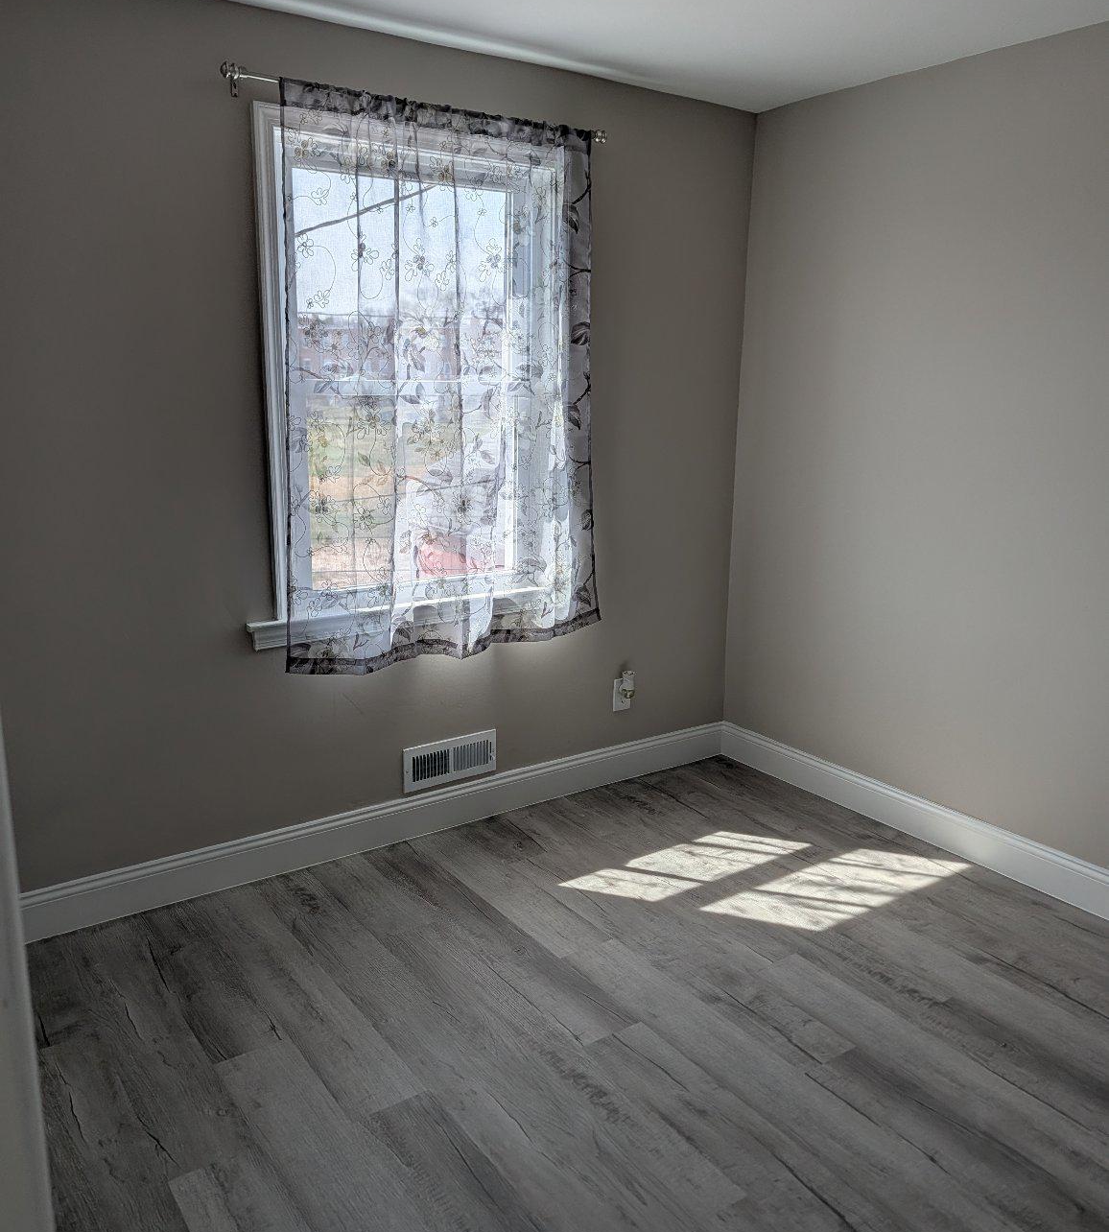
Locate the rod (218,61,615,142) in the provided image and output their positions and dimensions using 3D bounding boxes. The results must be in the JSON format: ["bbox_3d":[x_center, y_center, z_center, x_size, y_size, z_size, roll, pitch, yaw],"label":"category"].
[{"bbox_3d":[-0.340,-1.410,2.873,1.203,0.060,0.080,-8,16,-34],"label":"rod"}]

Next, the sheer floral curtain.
[{"bbox_3d":[-0.293,-0.651,3.053,1.090,1.602,0.095,-8,16,-34],"label":"sheer floral curtain"}]

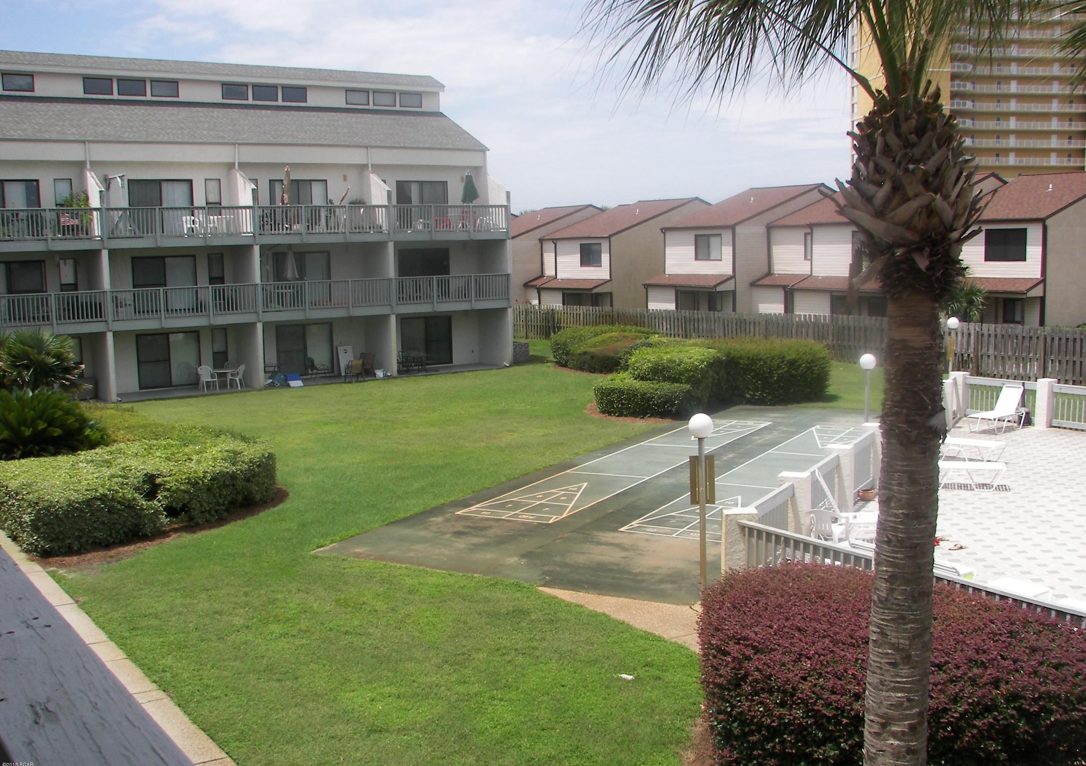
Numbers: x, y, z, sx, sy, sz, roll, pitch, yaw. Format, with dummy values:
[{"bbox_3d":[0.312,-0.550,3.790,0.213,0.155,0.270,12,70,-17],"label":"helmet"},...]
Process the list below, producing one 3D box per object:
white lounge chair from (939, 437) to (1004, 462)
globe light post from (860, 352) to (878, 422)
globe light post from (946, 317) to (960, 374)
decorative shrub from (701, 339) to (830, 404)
[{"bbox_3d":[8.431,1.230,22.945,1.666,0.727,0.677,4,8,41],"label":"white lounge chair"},{"bbox_3d":[6.367,0.568,22.160,0.313,2.287,0.313,1,6,16],"label":"globe light post"},{"bbox_3d":[11.471,-0.611,31.628,0.313,2.428,0.313,1,6,20],"label":"globe light post"},{"bbox_3d":[6.862,-0.400,34.507,3.687,1.566,3.030,0,6,10],"label":"decorative shrub"}]

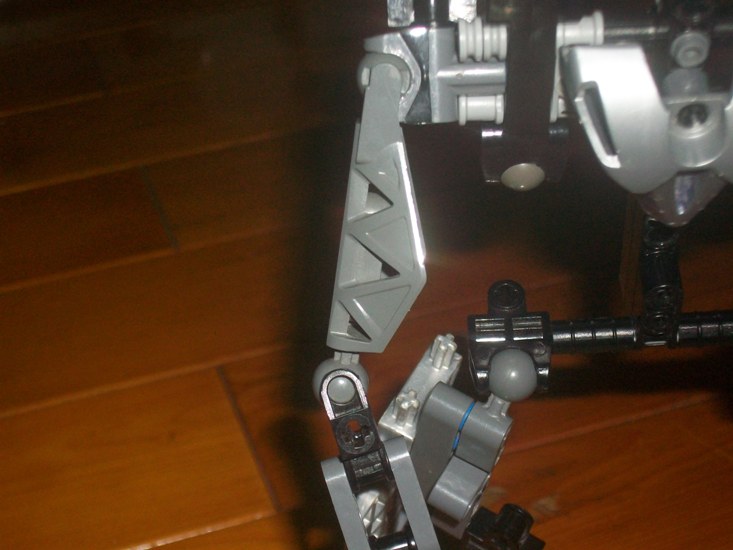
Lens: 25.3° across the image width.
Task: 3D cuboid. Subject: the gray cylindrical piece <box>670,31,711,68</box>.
[{"bbox_3d":[0.057,-0.040,0.288,0.007,0.007,0.005,1,30,1],"label":"gray cylindrical piece"}]

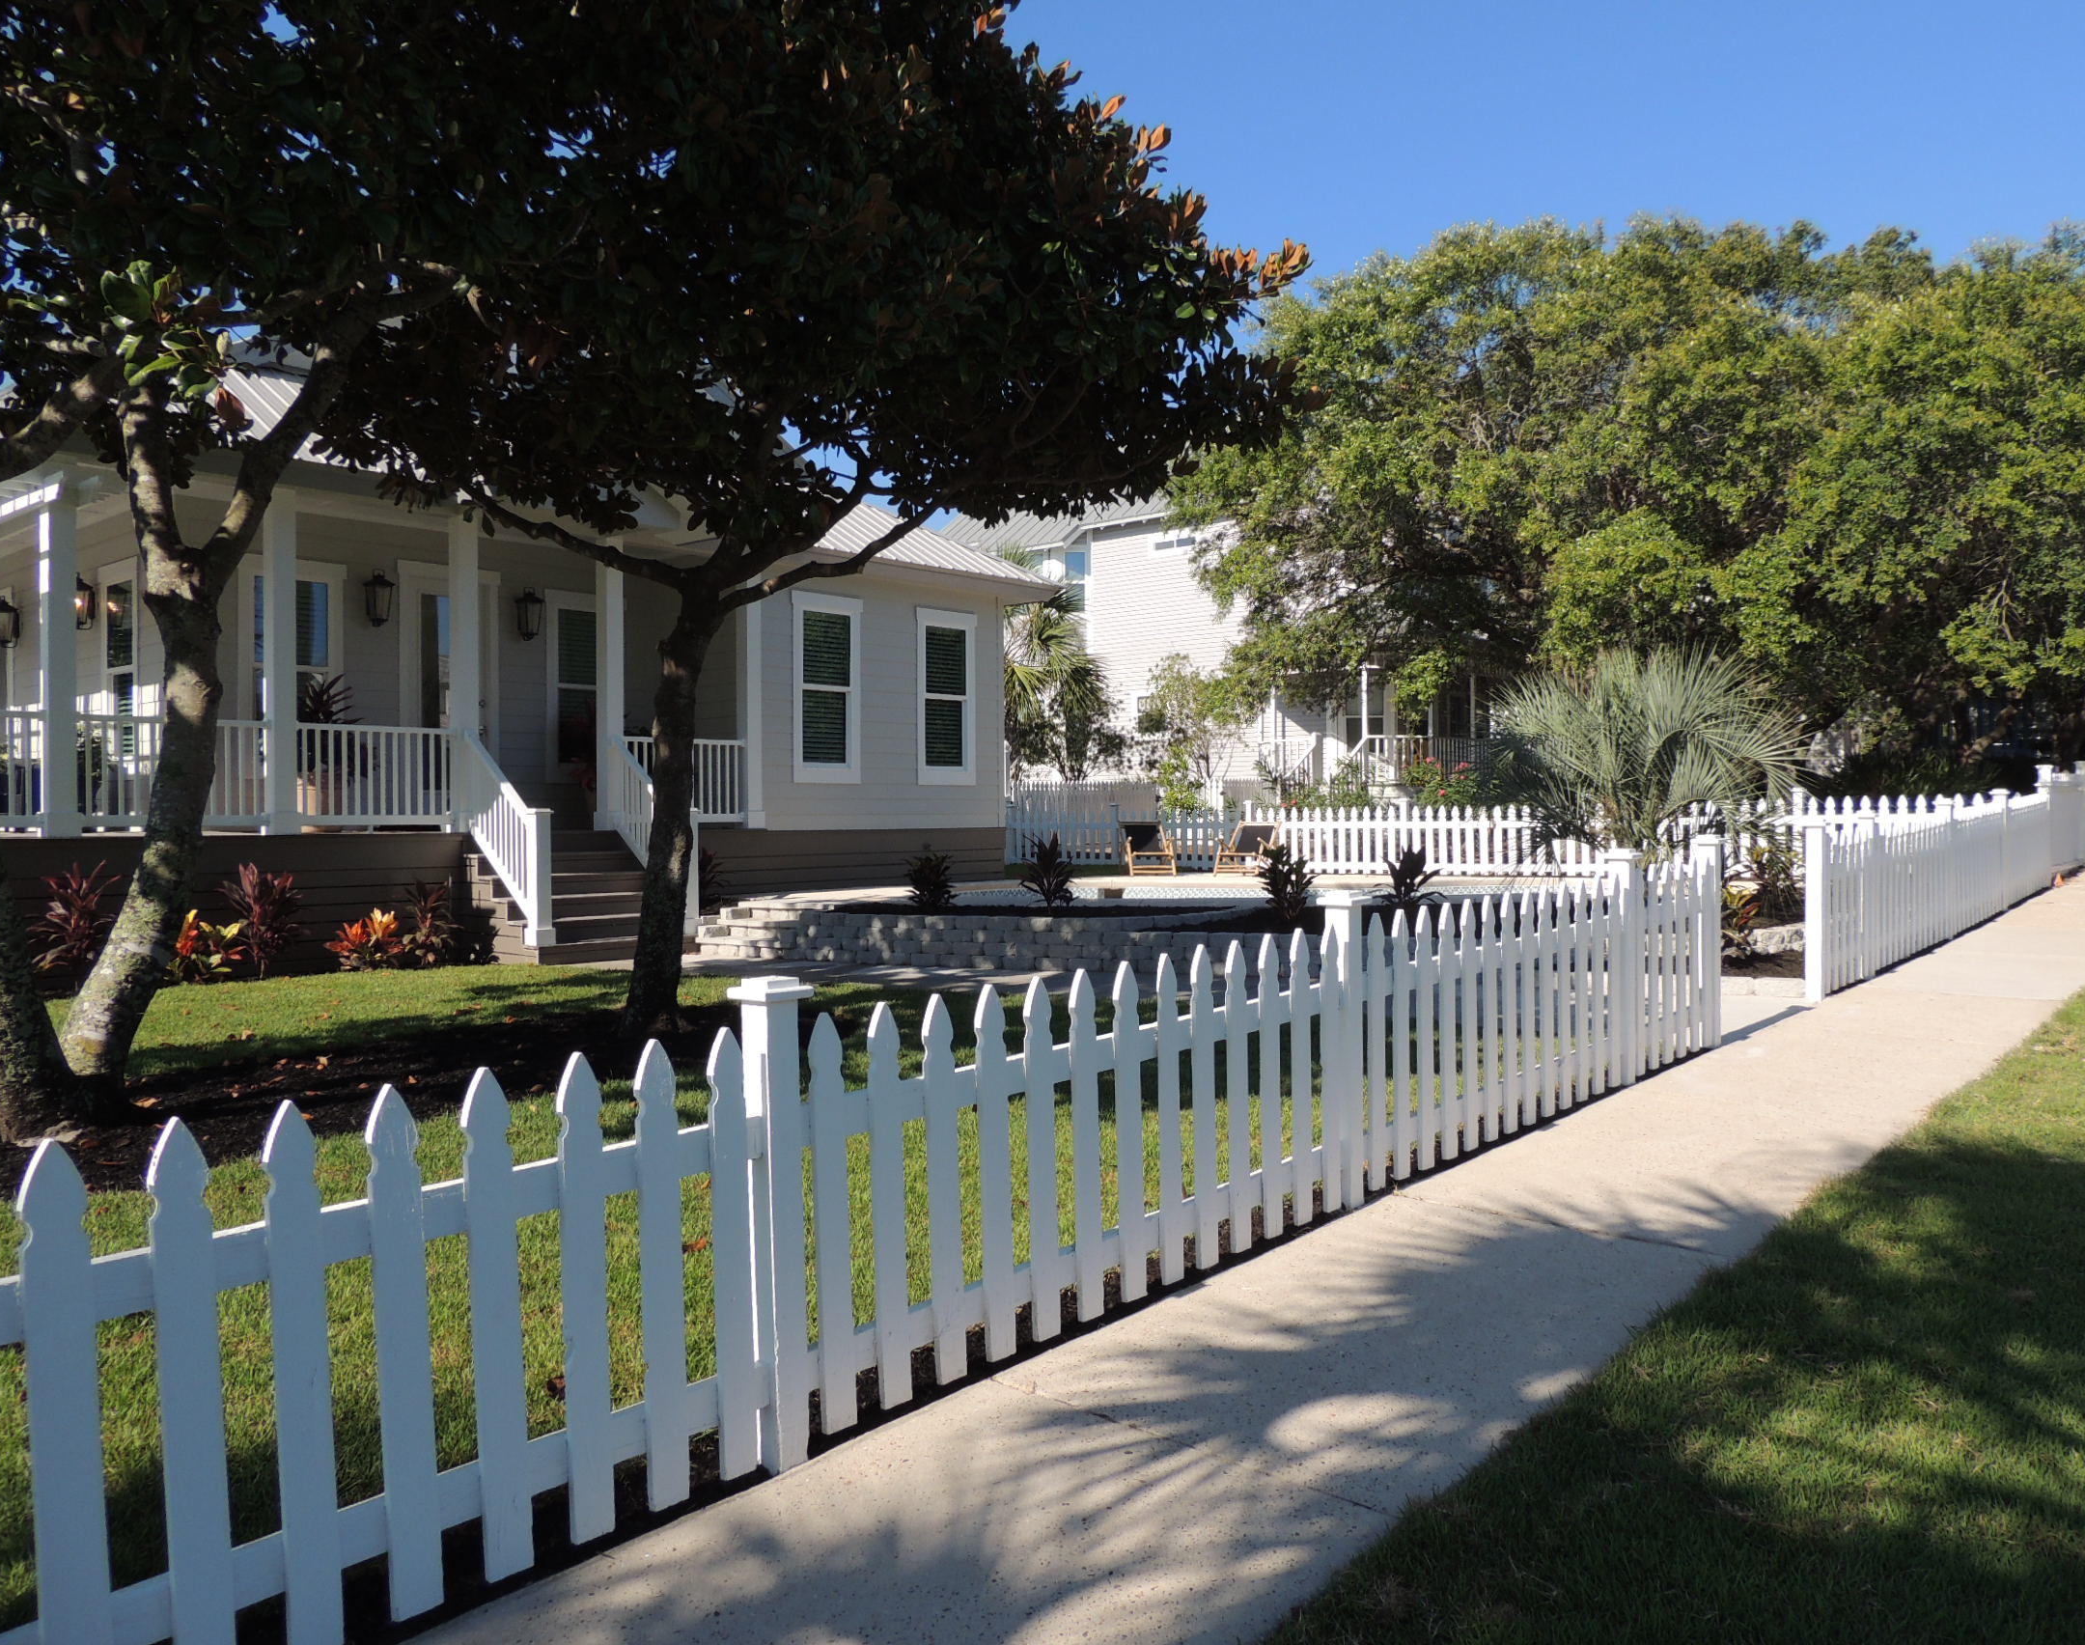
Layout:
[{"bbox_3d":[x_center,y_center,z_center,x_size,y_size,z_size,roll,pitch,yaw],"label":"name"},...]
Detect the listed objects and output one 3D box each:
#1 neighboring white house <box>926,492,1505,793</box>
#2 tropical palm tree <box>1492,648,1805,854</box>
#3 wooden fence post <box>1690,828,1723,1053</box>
[{"bbox_3d":[4.950,-4.850,38.500,14.200,11.000,10.000,-1,0,42],"label":"neighboring white house"},{"bbox_3d":[4.970,-0.360,12.500,2.550,2.100,2.500,-1,0,22],"label":"tropical palm tree"},{"bbox_3d":[3.450,0.620,7.870,0.120,1.100,0.120,-1,0,42],"label":"wooden fence post"}]

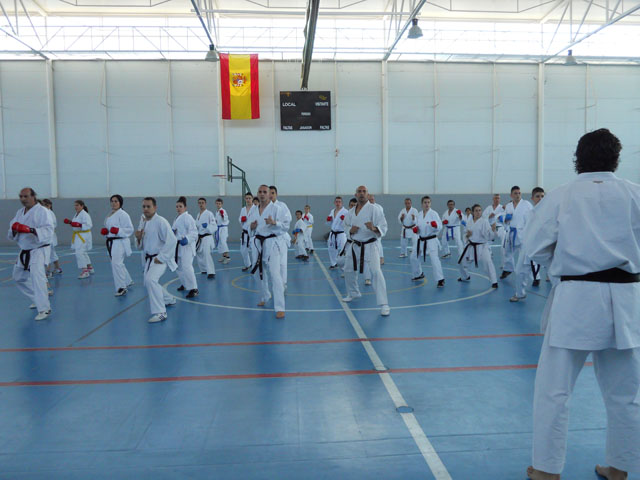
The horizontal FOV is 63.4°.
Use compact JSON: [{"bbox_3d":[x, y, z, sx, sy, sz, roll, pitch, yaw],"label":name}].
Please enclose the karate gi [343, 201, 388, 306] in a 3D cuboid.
[{"bbox_3d":[0.616,0.157,7.003,0.640,1.364,0.780,0,4,9],"label":"karate gi"}]

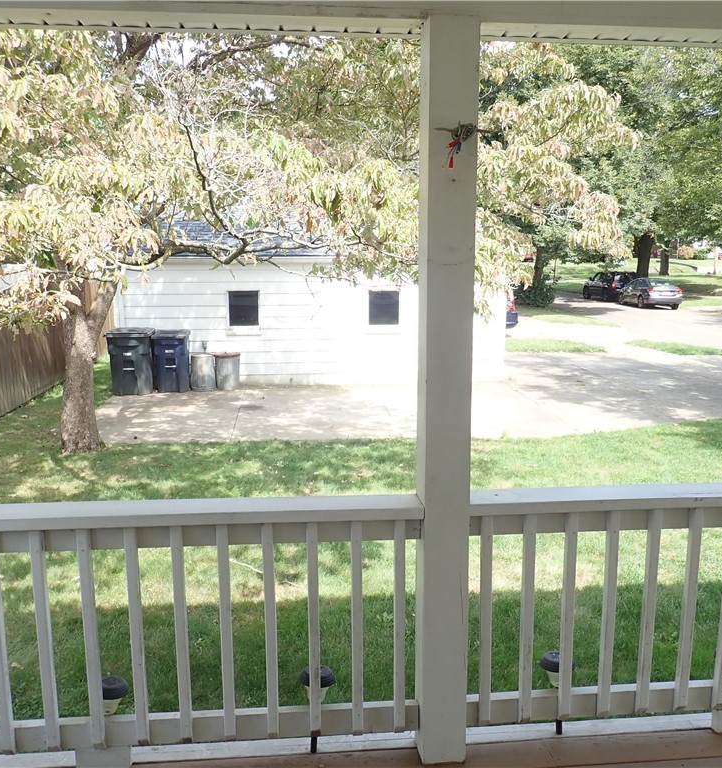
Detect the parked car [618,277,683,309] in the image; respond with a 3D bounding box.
[{"bbox_3d":[14.109,-4.502,36.319,1.830,1.450,4.800,0,10,1],"label":"parked car"}]

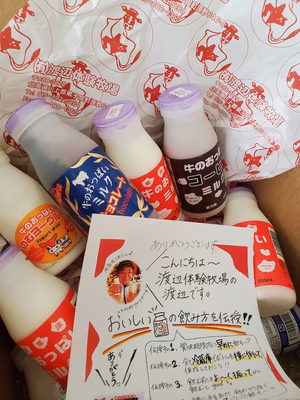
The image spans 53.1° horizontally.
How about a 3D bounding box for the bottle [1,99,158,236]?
[{"bbox_3d":[-0.056,-0.018,0.248,0.056,0.056,0.134,-42,100,-13],"label":"bottle"}]

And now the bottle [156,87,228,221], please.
[{"bbox_3d":[0.044,-0.046,0.312,0.056,0.134,0.056,-13,37,10],"label":"bottle"}]

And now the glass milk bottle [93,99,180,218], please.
[{"bbox_3d":[-0.011,-0.026,0.296,0.056,0.134,0.056,-2,41,25],"label":"glass milk bottle"}]

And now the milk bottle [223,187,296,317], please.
[{"bbox_3d":[0.107,0.049,0.319,0.056,0.056,0.134,22,45,-25],"label":"milk bottle"}]

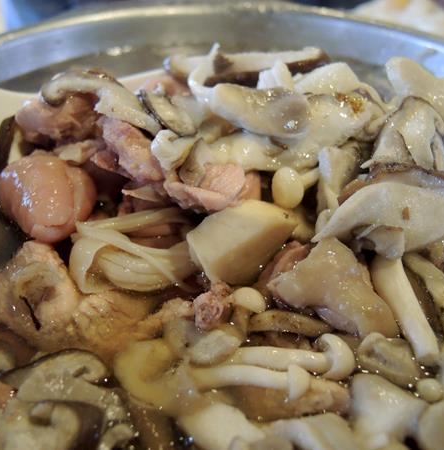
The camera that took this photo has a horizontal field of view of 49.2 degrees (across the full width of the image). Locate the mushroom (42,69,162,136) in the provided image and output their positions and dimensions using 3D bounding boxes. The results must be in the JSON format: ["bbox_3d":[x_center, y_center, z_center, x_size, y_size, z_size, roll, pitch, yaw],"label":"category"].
[{"bbox_3d":[-0.064,-0.065,0.256,0.060,0.024,0.020,17,30,6],"label":"mushroom"}]

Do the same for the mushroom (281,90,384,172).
[{"bbox_3d":[0.057,-0.050,0.256,0.053,0.022,0.043,-2,41,-2],"label":"mushroom"}]

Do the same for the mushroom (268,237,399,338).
[{"bbox_3d":[0.045,0.026,0.197,0.047,0.015,0.034,18,54,10],"label":"mushroom"}]

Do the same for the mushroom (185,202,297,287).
[{"bbox_3d":[0.008,0.007,0.207,0.042,0.024,0.026,-19,42,-11],"label":"mushroom"}]

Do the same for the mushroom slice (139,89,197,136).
[{"bbox_3d":[-0.028,-0.058,0.252,0.032,0.010,0.016,32,45,2],"label":"mushroom slice"}]

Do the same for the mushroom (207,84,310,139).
[{"bbox_3d":[0.018,-0.058,0.246,0.052,0.018,0.024,8,37,6],"label":"mushroom"}]

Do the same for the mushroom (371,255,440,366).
[{"bbox_3d":[0.071,0.033,0.190,0.015,0.013,0.044,-18,69,-7],"label":"mushroom"}]

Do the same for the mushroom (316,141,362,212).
[{"bbox_3d":[0.057,-0.023,0.236,0.017,0.015,0.034,9,55,-29],"label":"mushroom"}]

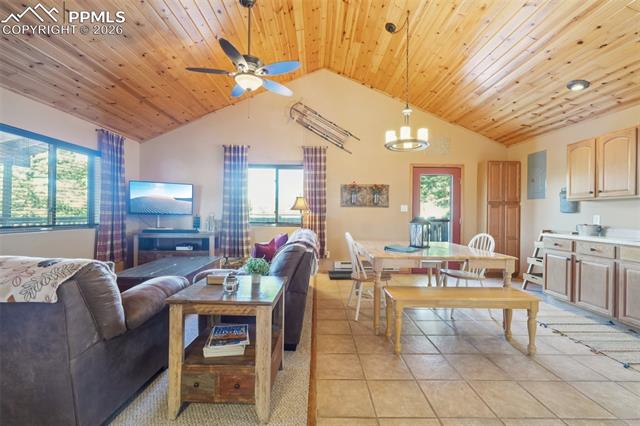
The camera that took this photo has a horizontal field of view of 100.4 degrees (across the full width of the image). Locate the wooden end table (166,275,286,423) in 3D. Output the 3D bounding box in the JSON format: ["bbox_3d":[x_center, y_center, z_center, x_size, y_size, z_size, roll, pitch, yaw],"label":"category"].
[{"bbox_3d":[-0.557,0.836,1.785,0.610,0.665,0.615,0,0,2],"label":"wooden end table"}]

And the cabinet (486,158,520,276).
[{"bbox_3d":[3.355,0.127,5.000,0.600,2.130,0.310,0,0,0],"label":"cabinet"}]

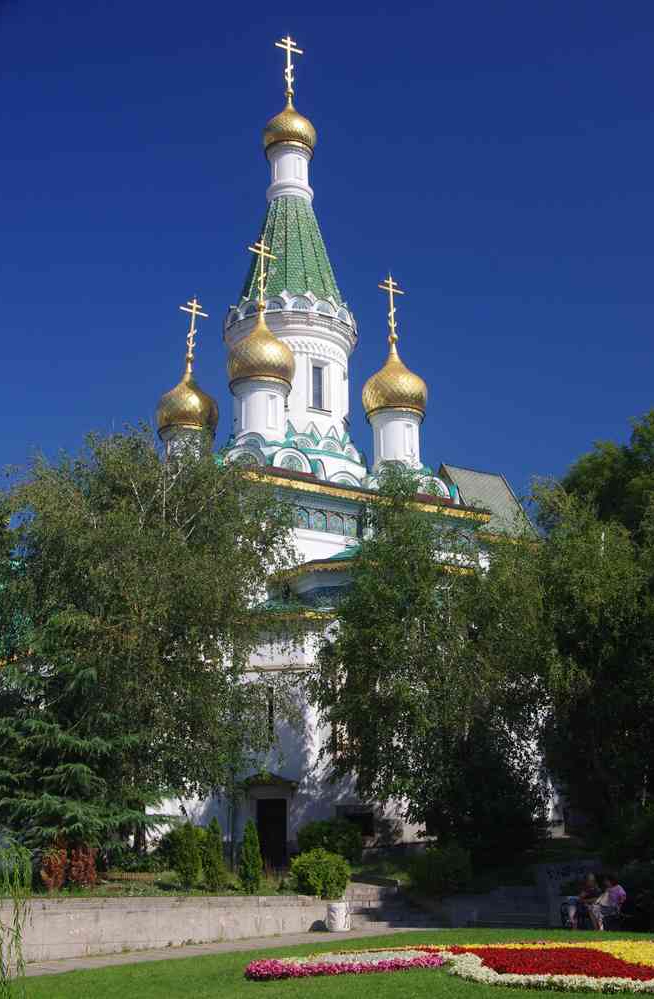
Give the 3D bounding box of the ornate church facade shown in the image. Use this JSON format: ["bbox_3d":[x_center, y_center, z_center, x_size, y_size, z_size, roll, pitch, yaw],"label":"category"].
[{"bbox_3d":[-0.529,-3.395,56.234,13.720,36.210,13.720,9,-19,-31],"label":"ornate church facade"}]

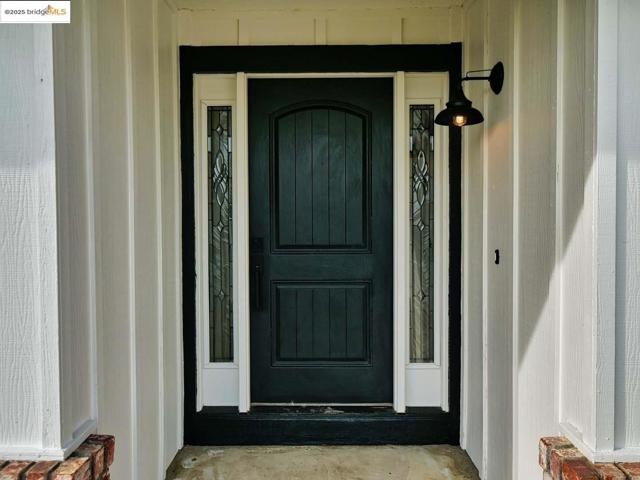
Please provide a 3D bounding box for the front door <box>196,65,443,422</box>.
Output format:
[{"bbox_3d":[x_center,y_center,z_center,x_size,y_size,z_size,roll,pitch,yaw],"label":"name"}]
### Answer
[{"bbox_3d":[0.011,0.022,3.131,1.506,2.018,0.119,0,1,1],"label":"front door"}]

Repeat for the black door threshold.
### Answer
[{"bbox_3d":[0.013,1.112,3.095,1.609,0.171,0.159,0,1,1],"label":"black door threshold"}]

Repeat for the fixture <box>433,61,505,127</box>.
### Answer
[{"bbox_3d":[0.678,-0.669,2.372,0.296,0.295,0.228,0,1,1],"label":"fixture"}]

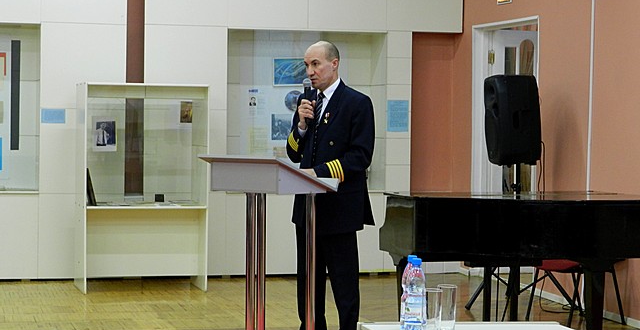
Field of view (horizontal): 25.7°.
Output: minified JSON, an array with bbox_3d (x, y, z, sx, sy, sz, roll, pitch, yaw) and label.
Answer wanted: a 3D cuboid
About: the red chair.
[{"bbox_3d":[1.751,0.670,9.562,0.580,0.820,0.500,0,2,-31],"label":"red chair"}]

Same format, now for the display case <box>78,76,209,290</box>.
[{"bbox_3d":[-1.422,0.174,11.192,0.948,1.620,0.620,0,2,-16],"label":"display case"}]

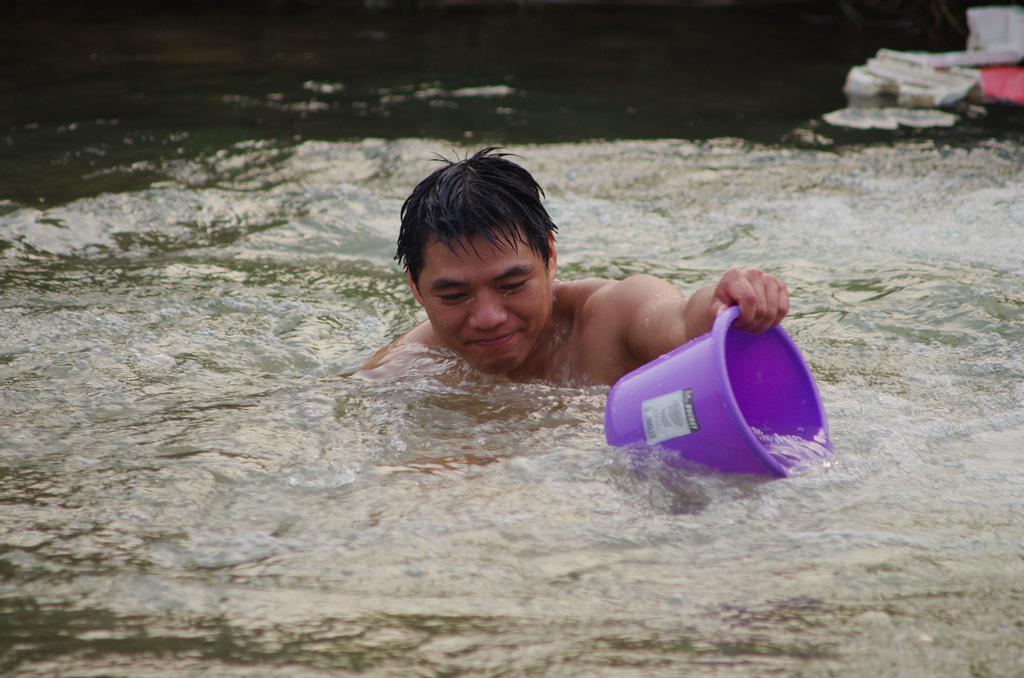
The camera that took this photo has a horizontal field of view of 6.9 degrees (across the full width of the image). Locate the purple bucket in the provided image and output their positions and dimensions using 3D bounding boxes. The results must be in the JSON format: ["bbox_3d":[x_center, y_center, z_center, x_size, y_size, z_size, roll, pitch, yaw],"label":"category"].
[{"bbox_3d":[0.211,0.089,9.100,0.173,0.206,0.206,-25,1,27],"label":"purple bucket"}]

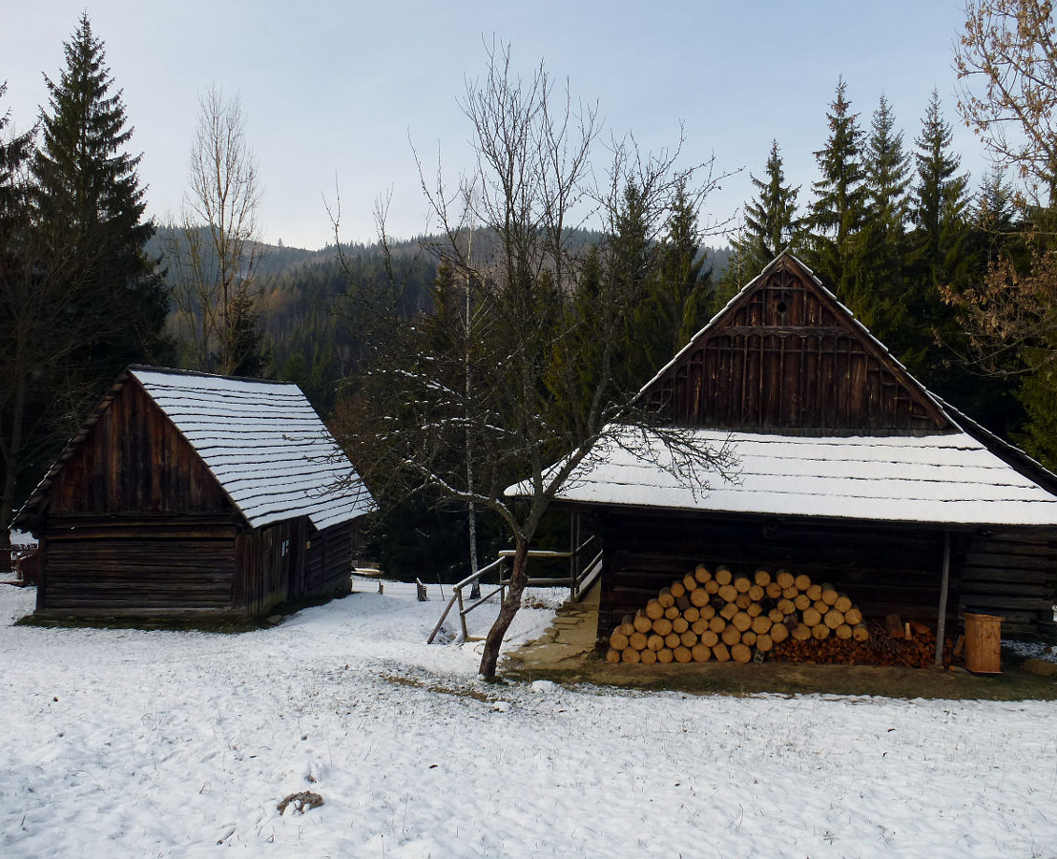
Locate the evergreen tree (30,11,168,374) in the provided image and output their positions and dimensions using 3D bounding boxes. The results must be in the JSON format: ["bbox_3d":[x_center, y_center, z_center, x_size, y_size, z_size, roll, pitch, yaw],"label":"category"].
[{"bbox_3d":[-19.400,-7.200,36.000,6.400,23.500,6.400,0,0,0],"label":"evergreen tree"}]

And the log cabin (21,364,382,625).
[{"bbox_3d":[-7.850,1.400,20.200,5.900,5.300,6.900,0,0,12],"label":"log cabin"}]

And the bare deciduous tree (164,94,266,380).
[{"bbox_3d":[-15.800,-6.400,40.500,5.000,22.000,4.800,0,0,0],"label":"bare deciduous tree"}]

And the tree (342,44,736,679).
[{"bbox_3d":[0.160,-0.970,11.800,5.800,9.400,5.300,0,0,0],"label":"tree"}]

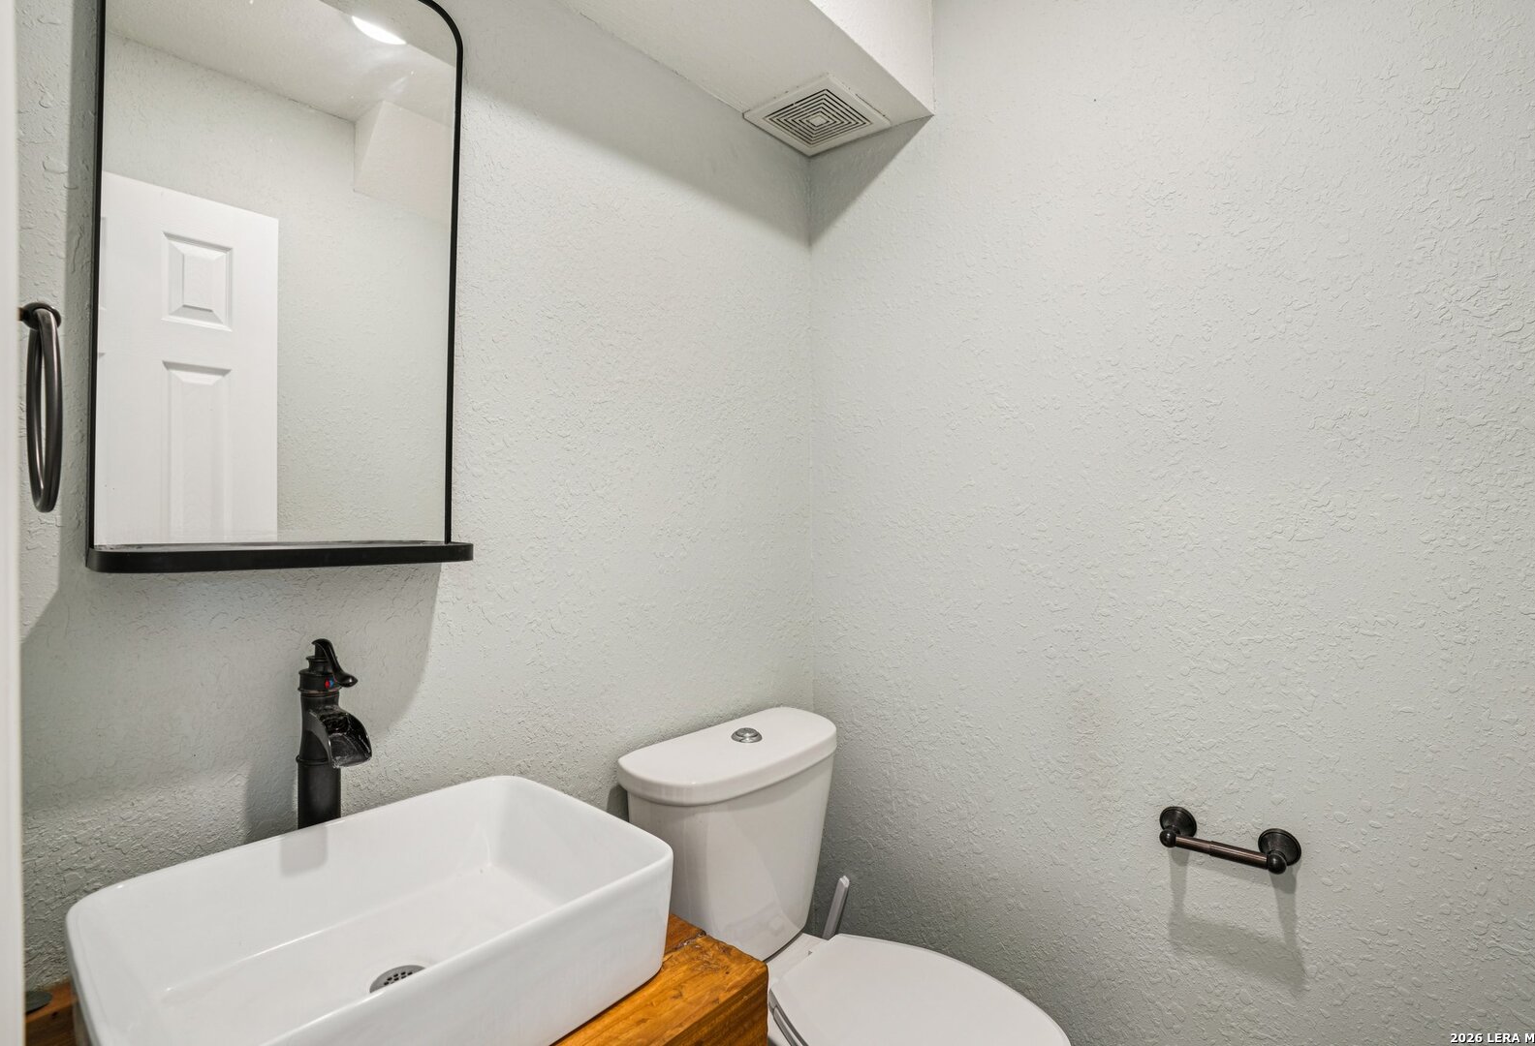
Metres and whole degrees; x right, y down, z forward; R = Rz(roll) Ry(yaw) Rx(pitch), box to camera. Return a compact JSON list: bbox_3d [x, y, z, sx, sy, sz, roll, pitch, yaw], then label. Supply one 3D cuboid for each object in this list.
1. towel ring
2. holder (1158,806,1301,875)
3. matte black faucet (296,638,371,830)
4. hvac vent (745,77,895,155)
[{"bbox_3d":[-0.575,-0.097,0.518,0.158,0.178,0.080,0,0,40],"label":"towel ring"},{"bbox_3d":[0.777,0.545,1.188,0.212,0.061,0.089,0,0,40],"label":"holder"},{"bbox_3d":[-0.539,0.317,0.861,0.125,0.337,0.053,0,0,40],"label":"matte black faucet"},{"bbox_3d":[0.120,-0.953,1.638,0.238,0.019,0.238,0,0,40],"label":"hvac vent"}]

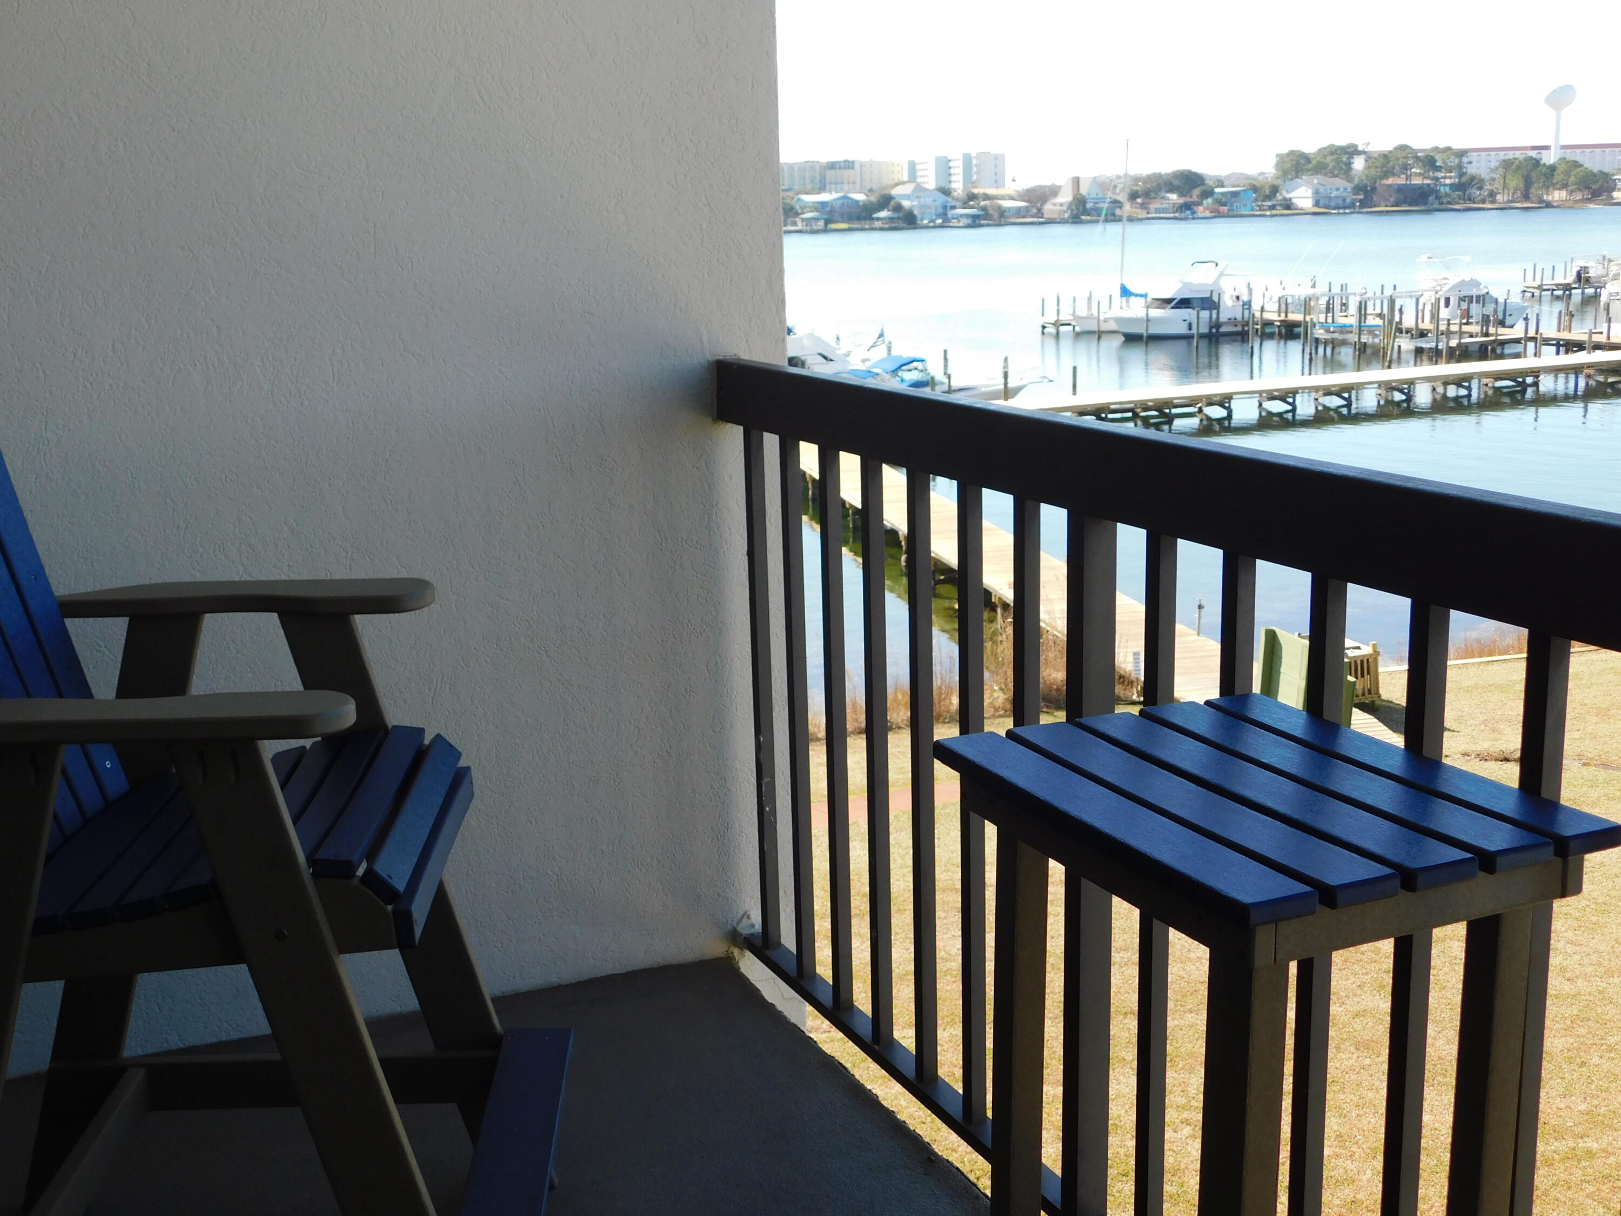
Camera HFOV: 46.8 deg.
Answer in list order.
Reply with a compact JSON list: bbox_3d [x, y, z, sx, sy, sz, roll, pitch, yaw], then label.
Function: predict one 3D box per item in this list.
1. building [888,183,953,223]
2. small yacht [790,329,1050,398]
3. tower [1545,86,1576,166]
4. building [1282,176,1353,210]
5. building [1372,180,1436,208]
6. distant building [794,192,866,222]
[{"bbox_3d":[25.811,-94.502,437.158,10.861,8.692,11.849,-5,13,-17],"label":"building"},{"bbox_3d":[5.349,-10.076,82.826,10.400,2.900,3.400,-4,13,-10],"label":"small yacht"},{"bbox_3d":[257.832,-162.173,646.340,11.500,35.481,11.500,3,14,21],"label":"tower"},{"bbox_3d":[122.169,-100.016,451.171,11.947,7.357,11.028,-6,13,-20],"label":"building"},{"bbox_3d":[143.407,-99.923,452.410,11.137,6.078,8.567,-6,13,-20],"label":"building"},{"bbox_3d":[4.697,-93.470,437.093,14.222,6.329,9.318,-5,13,-17],"label":"distant building"}]

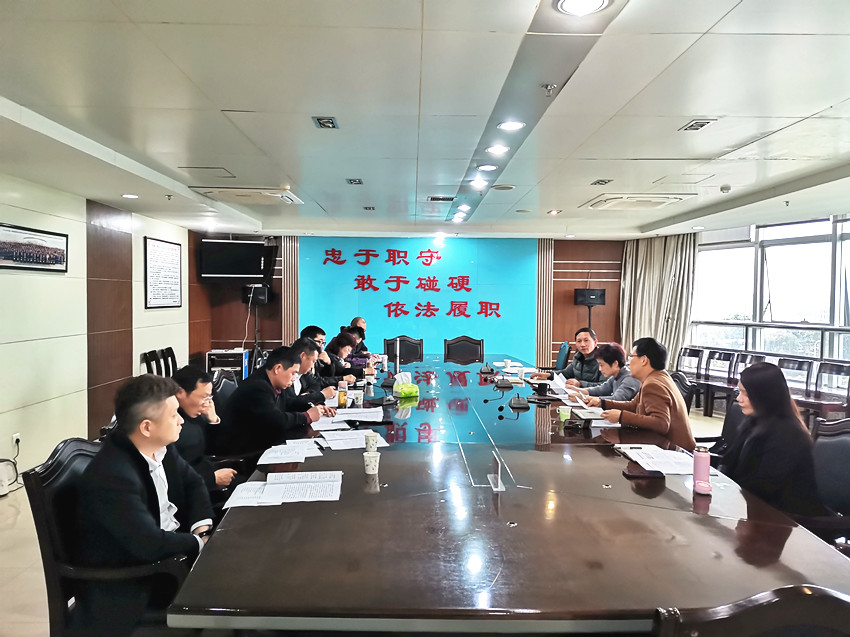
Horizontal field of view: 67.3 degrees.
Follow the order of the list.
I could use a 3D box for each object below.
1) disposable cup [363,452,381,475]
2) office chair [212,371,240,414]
[{"bbox_3d":[-0.231,0.632,2.769,0.076,0.086,0.076,0,2,-1],"label":"disposable cup"},{"bbox_3d":[-1.265,0.873,4.907,0.600,0.960,0.600,0,2,-1],"label":"office chair"}]

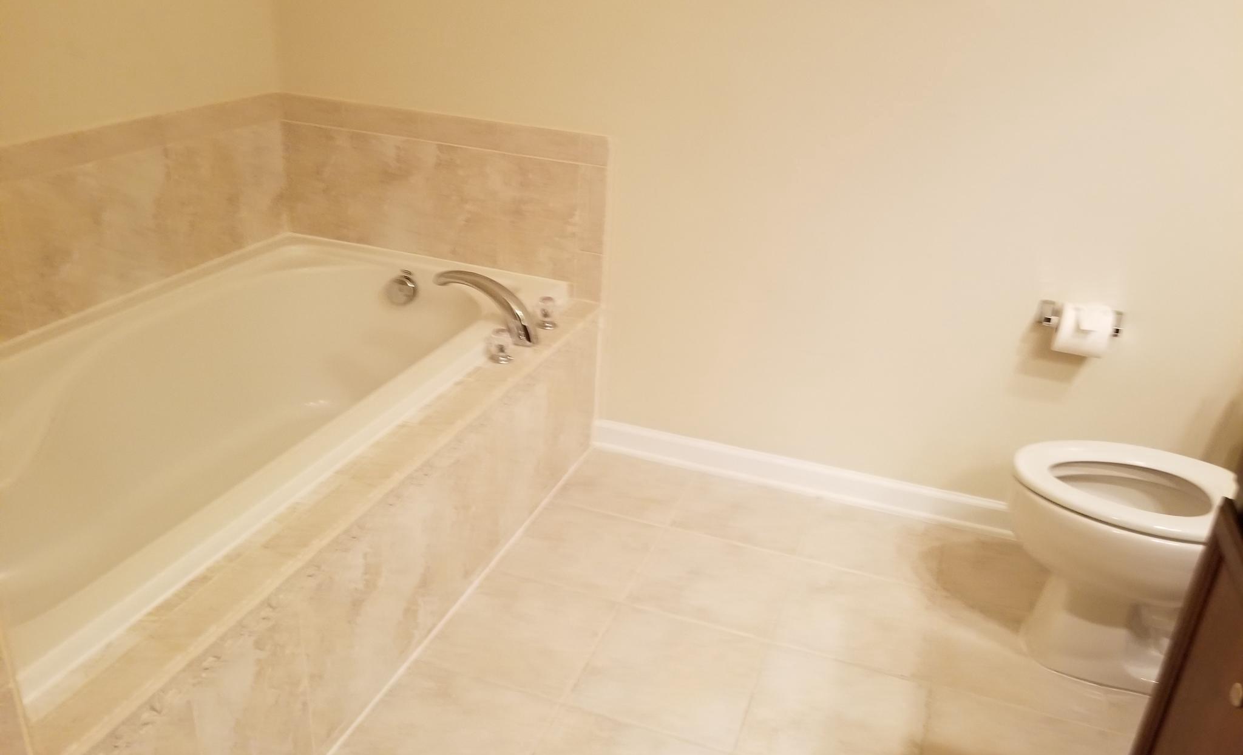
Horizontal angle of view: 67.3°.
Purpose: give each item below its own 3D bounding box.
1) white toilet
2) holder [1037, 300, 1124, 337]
[{"bbox_3d":[1.127,0.258,1.827,0.690,0.740,0.440,11,23,16],"label":"white toilet"},{"bbox_3d":[1.058,-0.125,2.149,0.178,0.057,0.080,11,23,16],"label":"holder"}]

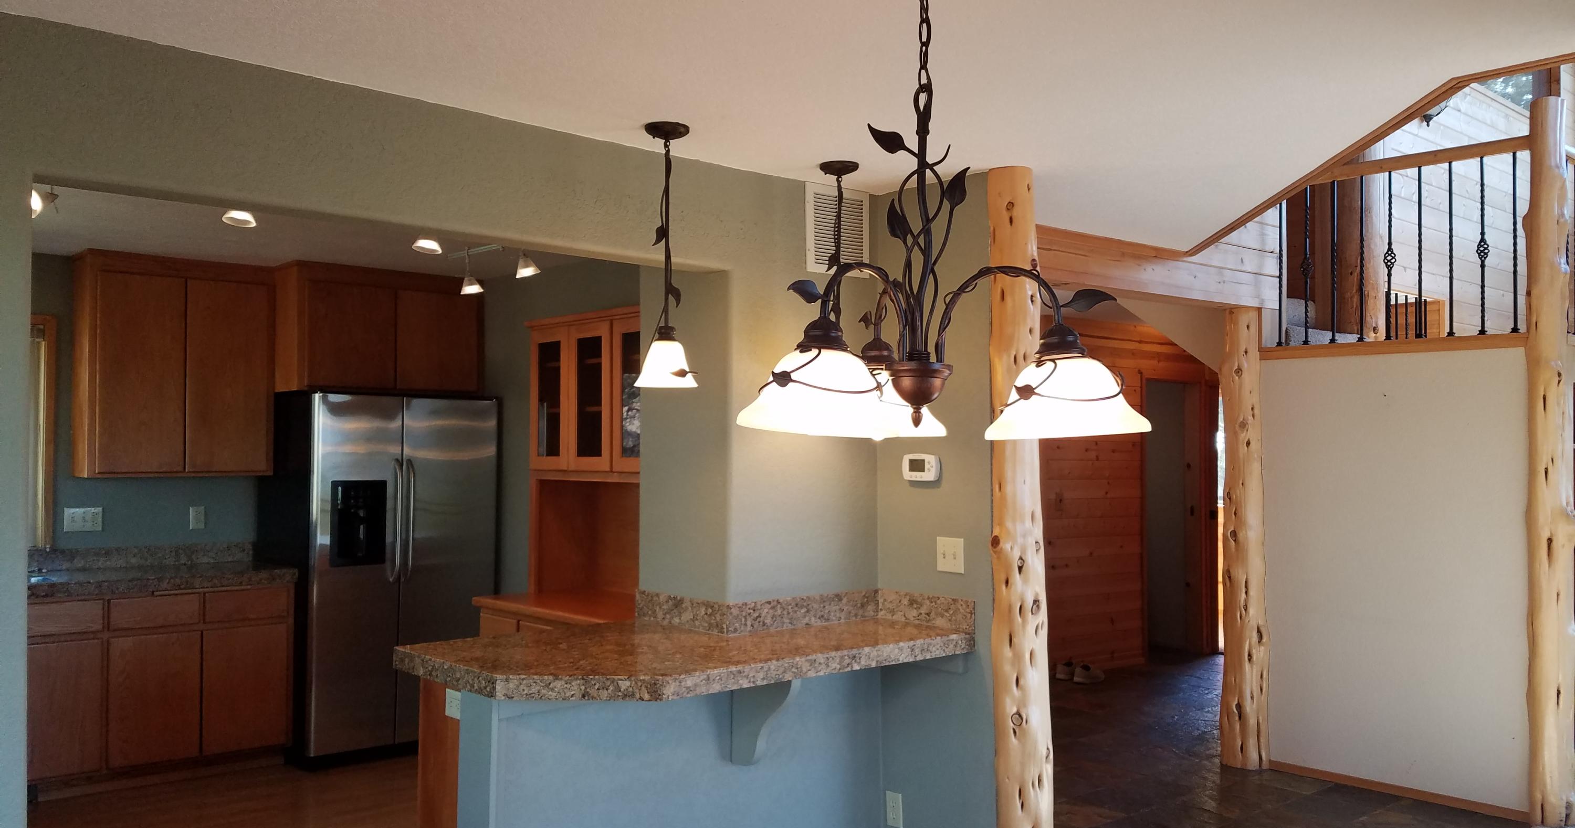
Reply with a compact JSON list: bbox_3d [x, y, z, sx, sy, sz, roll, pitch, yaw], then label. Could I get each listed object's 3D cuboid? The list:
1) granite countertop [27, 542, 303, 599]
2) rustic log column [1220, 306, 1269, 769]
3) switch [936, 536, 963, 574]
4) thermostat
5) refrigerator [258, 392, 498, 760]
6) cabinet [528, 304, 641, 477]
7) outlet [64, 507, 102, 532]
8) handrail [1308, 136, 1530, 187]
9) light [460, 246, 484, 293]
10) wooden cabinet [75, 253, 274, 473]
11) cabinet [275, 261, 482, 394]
[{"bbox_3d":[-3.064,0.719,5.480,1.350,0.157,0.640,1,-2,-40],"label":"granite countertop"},{"bbox_3d":[2.209,0.589,5.742,0.215,2.200,0.215,1,-2,-40],"label":"rustic log column"},{"bbox_3d":[0.537,0.467,3.914,0.012,0.114,0.115,2,-2,-42],"label":"switch"},{"bbox_3d":[0.447,0.179,3.949,0.028,0.091,0.147,1,-2,-40],"label":"thermostat"},{"bbox_3d":[-2.079,0.802,5.984,0.920,1.770,0.810,2,-2,-42],"label":"refrigerator"},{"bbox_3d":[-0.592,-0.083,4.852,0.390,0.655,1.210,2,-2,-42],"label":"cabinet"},{"bbox_3d":[-3.359,0.506,5.647,0.162,0.114,0.012,1,-2,-40],"label":"outlet"},{"bbox_3d":[2.770,-1.139,5.400,0.065,0.067,1.100,2,-2,-42],"label":"handrail"},{"bbox_3d":[-1.326,-0.606,4.970,0.098,0.200,0.098,2,-2,-42],"label":"light"},{"bbox_3d":[-2.975,-0.222,5.754,0.820,1.040,0.330,2,-2,-42],"label":"wooden cabinet"},{"bbox_3d":[-2.191,-0.411,6.235,0.968,0.628,0.620,1,-2,-40],"label":"cabinet"}]

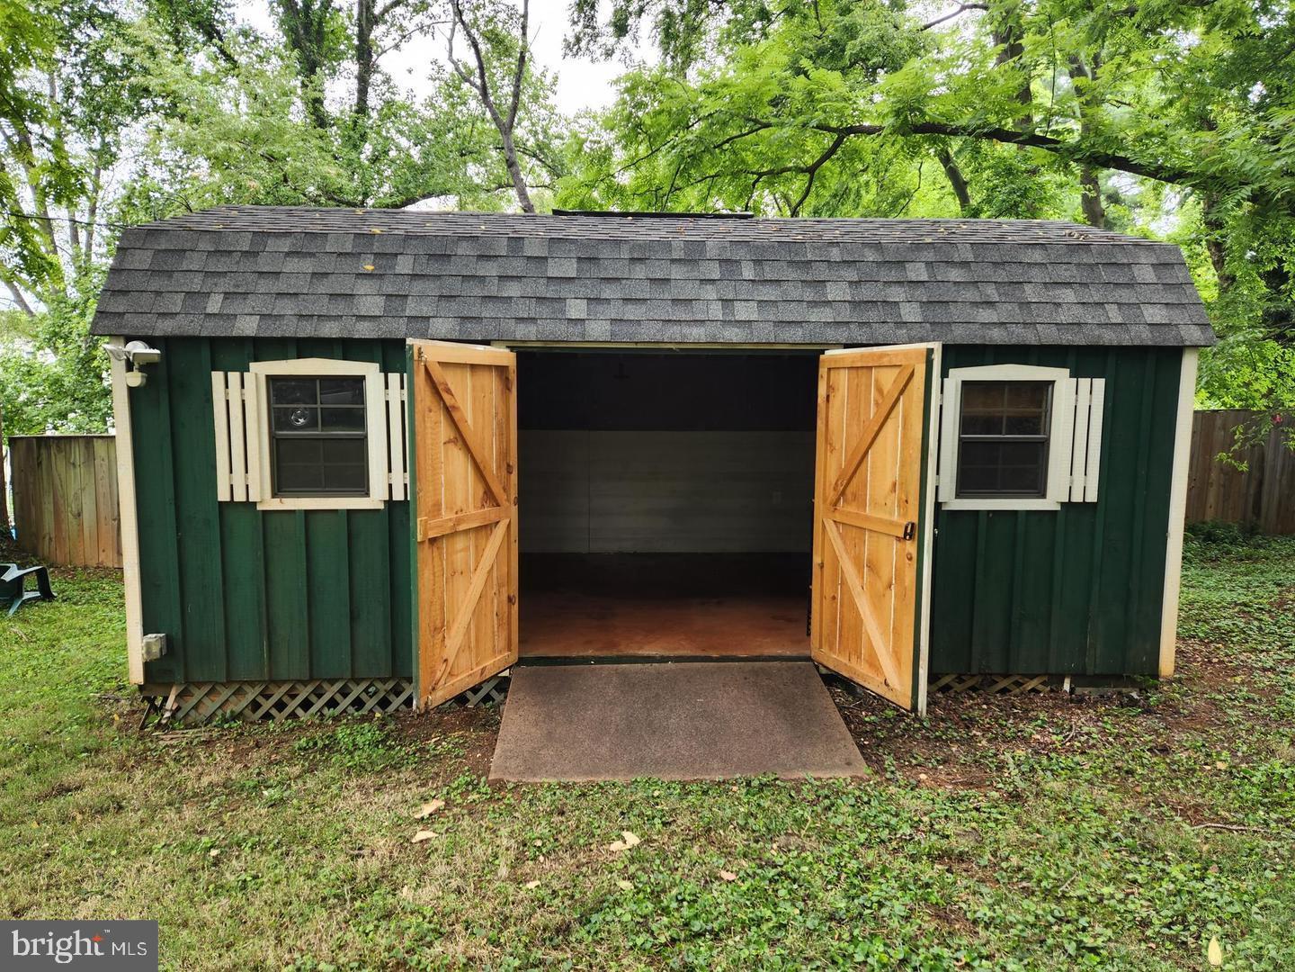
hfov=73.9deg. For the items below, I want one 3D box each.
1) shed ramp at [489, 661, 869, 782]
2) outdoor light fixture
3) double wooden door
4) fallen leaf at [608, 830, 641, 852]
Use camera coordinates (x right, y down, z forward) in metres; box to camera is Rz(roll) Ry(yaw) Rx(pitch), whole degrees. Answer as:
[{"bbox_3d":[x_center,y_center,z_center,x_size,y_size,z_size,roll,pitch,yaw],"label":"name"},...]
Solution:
[{"bbox_3d":[0.124,1.196,4.440,1.730,0.220,1.100,0,6,-2],"label":"shed ramp"},{"bbox_3d":[-2.744,-0.652,4.610,0.265,0.240,0.180,0,6,-2],"label":"outdoor light fixture"},{"bbox_3d":[0.101,0.178,4.512,2.530,1.800,0.860,0,6,-2],"label":"double wooden door"},{"bbox_3d":[-0.085,1.390,3.354,0.120,0.030,0.110,0,6,-2],"label":"fallen leaf"}]

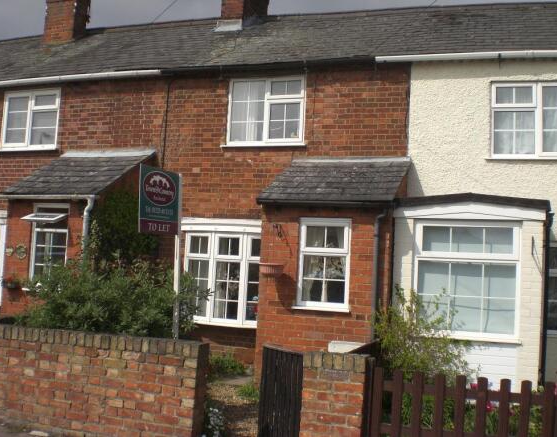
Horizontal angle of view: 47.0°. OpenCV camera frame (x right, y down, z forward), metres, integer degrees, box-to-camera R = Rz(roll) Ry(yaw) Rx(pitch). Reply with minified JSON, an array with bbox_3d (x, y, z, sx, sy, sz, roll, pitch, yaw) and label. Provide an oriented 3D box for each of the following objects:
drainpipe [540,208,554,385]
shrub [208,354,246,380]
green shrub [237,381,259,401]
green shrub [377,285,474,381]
[{"bbox_3d":[2.810,0.855,6.703,0.105,1.930,0.120,1,-5,18],"label":"drainpipe"},{"bbox_3d":[-0.686,1.878,8.224,0.480,0.290,0.400,1,-5,18],"label":"shrub"},{"bbox_3d":[-0.297,1.865,6.996,0.286,0.210,0.260,1,-4,17],"label":"green shrub"},{"bbox_3d":[1.398,1.316,6.177,0.916,1.268,0.800,1,-4,17],"label":"green shrub"}]

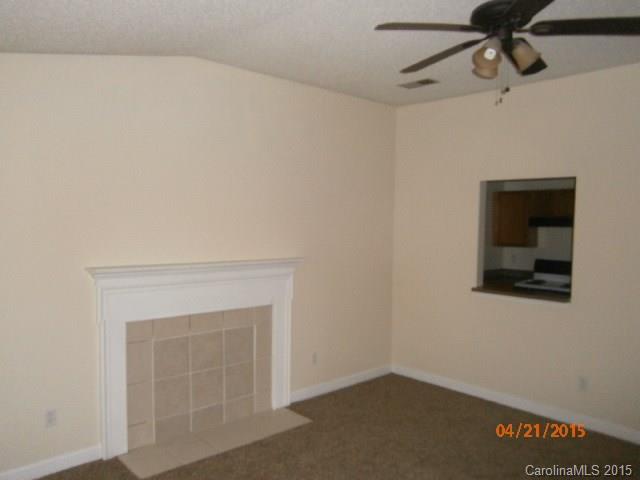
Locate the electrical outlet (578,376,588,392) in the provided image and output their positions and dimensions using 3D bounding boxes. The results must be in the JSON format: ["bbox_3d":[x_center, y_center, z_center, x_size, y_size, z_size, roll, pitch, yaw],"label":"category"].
[{"bbox_3d":[2.140,1.174,3.905,0.012,0.117,0.073,-1,2,-43],"label":"electrical outlet"}]

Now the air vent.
[{"bbox_3d":[0.916,-1.451,4.471,0.155,0.016,0.350,-1,2,-43],"label":"air vent"}]

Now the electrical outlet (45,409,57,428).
[{"bbox_3d":[-1.717,1.137,3.063,0.073,0.117,0.012,-1,2,-43],"label":"electrical outlet"}]

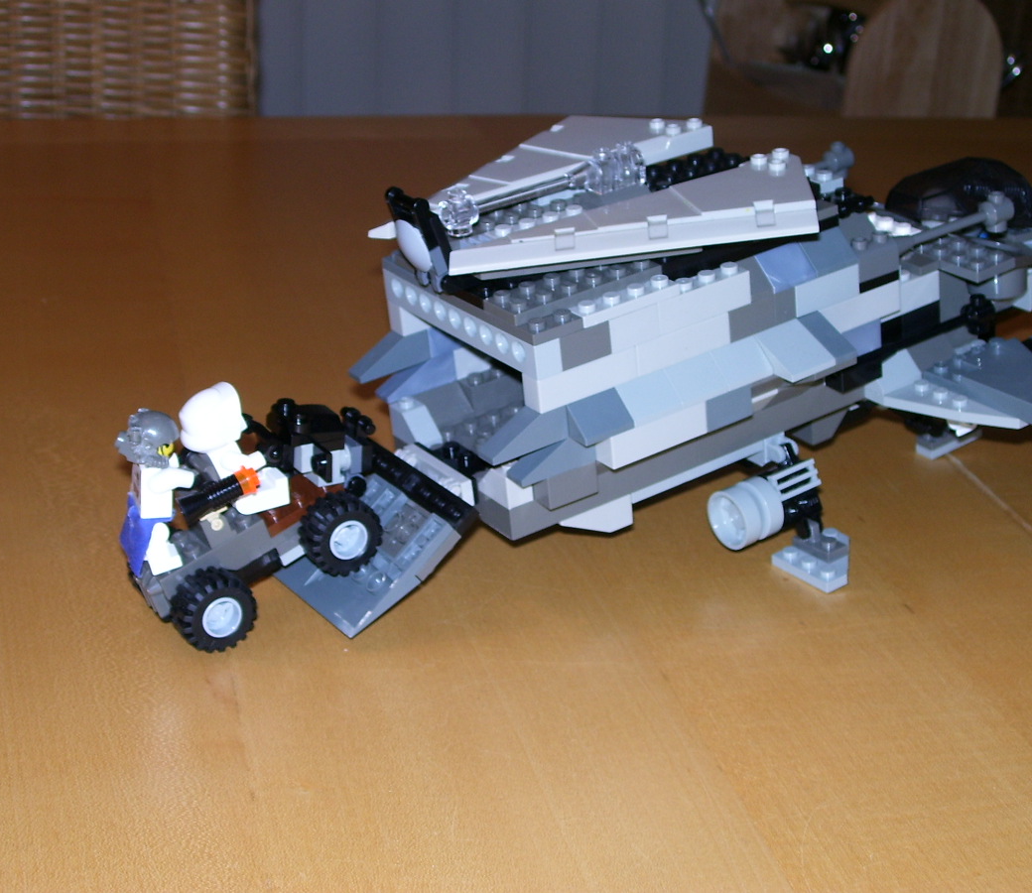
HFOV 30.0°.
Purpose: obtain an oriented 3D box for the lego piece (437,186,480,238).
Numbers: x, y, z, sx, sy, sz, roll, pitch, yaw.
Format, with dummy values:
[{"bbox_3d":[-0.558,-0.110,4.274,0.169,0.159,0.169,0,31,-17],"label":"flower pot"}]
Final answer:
[{"bbox_3d":[-0.016,-0.065,0.538,0.011,0.011,0.011,-3,23,1],"label":"lego piece"}]

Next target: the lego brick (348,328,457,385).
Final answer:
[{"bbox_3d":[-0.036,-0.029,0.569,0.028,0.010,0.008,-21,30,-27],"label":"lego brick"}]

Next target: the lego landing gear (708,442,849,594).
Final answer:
[{"bbox_3d":[0.082,0.022,0.567,0.047,0.037,0.028,-21,30,-27],"label":"lego landing gear"}]

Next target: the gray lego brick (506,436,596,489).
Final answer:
[{"bbox_3d":[0.009,0.001,0.520,0.024,0.010,0.008,-21,30,-27],"label":"gray lego brick"}]

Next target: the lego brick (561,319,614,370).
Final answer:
[{"bbox_3d":[0.016,-0.028,0.513,0.016,0.010,0.008,-21,30,-27],"label":"lego brick"}]

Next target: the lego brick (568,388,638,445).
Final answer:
[{"bbox_3d":[0.020,-0.010,0.518,0.016,0.010,0.016,-21,30,-27],"label":"lego brick"}]

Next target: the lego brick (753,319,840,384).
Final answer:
[{"bbox_3d":[0.076,-0.029,0.545,0.016,0.010,0.024,-21,30,-27],"label":"lego brick"}]

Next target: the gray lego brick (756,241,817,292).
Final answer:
[{"bbox_3d":[0.074,-0.052,0.549,0.016,0.010,0.016,-21,30,-27],"label":"gray lego brick"}]

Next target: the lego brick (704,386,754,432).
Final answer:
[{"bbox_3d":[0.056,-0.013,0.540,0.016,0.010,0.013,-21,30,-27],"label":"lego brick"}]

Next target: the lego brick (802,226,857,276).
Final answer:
[{"bbox_3d":[0.088,-0.057,0.556,0.016,0.010,0.016,-21,30,-27],"label":"lego brick"}]

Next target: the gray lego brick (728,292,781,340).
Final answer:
[{"bbox_3d":[0.064,-0.037,0.543,0.017,0.010,0.008,-21,30,-27],"label":"gray lego brick"}]

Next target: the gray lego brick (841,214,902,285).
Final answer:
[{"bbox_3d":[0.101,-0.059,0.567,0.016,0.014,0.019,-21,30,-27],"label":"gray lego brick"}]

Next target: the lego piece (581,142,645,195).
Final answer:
[{"bbox_3d":[0.028,-0.081,0.555,0.016,0.011,0.010,-21,30,-27],"label":"lego piece"}]

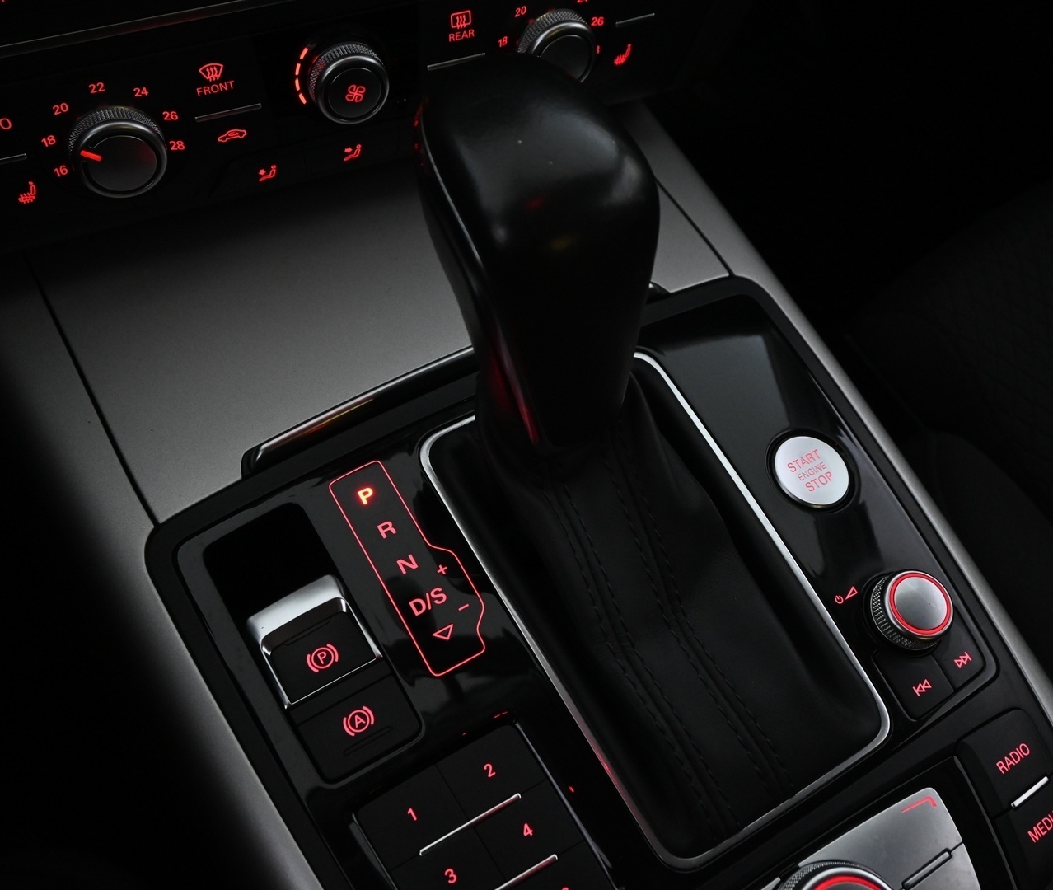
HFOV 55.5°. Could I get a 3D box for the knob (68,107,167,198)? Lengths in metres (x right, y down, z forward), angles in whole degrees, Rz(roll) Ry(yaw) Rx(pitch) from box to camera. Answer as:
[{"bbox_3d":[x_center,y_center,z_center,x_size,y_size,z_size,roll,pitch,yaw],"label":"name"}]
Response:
[{"bbox_3d":[-0.128,-0.091,0.316,0.030,0.030,0.010,-19,56,-16],"label":"knob"}]

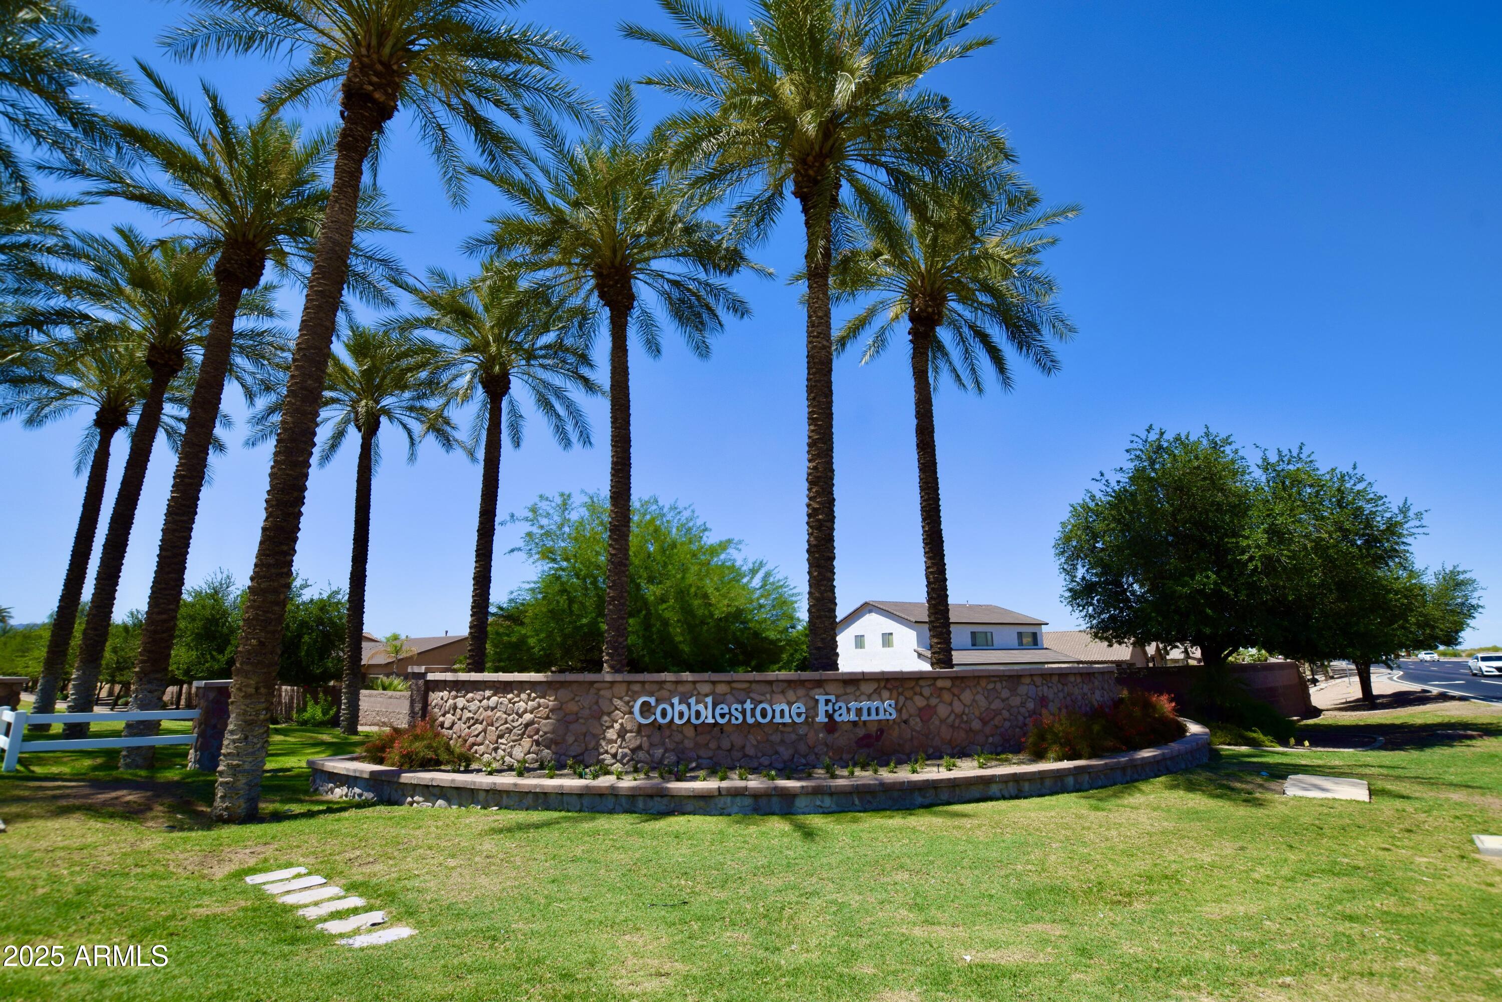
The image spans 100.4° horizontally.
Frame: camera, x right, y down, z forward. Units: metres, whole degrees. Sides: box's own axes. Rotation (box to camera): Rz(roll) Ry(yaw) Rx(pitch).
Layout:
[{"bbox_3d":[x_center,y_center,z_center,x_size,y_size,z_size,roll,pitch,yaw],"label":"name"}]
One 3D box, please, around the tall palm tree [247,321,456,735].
[{"bbox_3d":[-10.300,0.370,16.000,4.900,10.500,4.900,0,-13,0],"label":"tall palm tree"}]

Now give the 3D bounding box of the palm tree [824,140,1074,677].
[{"bbox_3d":[4.300,-1.400,13.400,5.500,12.700,5.500,0,-13,0],"label":"palm tree"}]

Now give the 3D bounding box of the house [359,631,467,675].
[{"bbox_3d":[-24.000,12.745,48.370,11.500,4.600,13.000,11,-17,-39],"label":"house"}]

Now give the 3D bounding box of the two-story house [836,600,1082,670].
[{"bbox_3d":[18.200,13.000,57.800,15.300,7.100,15.300,6,-15,-25],"label":"two-story house"}]

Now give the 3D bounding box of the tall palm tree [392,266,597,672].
[{"bbox_3d":[-6.950,-0.315,16.295,5.800,12.000,5.800,0,-13,0],"label":"tall palm tree"}]

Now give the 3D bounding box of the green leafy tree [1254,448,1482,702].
[{"bbox_3d":[22.300,2.820,22.900,6.800,9.000,6.800,0,-13,0],"label":"green leafy tree"}]

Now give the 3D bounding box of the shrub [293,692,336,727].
[{"bbox_3d":[-11.500,5.530,16.600,1.050,0.930,0.950,0,-13,0],"label":"shrub"}]

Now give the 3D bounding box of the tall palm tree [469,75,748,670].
[{"bbox_3d":[-2.750,-1.900,12.352,6.000,13.000,6.000,0,-13,0],"label":"tall palm tree"}]

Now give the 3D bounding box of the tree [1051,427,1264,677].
[{"bbox_3d":[10.500,1.685,15.625,6.200,7.200,6.200,0,-13,0],"label":"tree"}]

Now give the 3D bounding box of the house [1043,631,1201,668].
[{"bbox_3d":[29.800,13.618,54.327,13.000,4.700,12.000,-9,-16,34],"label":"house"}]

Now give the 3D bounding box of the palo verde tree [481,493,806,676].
[{"bbox_3d":[-2.800,2.710,16.800,8.400,6.200,7.600,0,-13,0],"label":"palo verde tree"}]

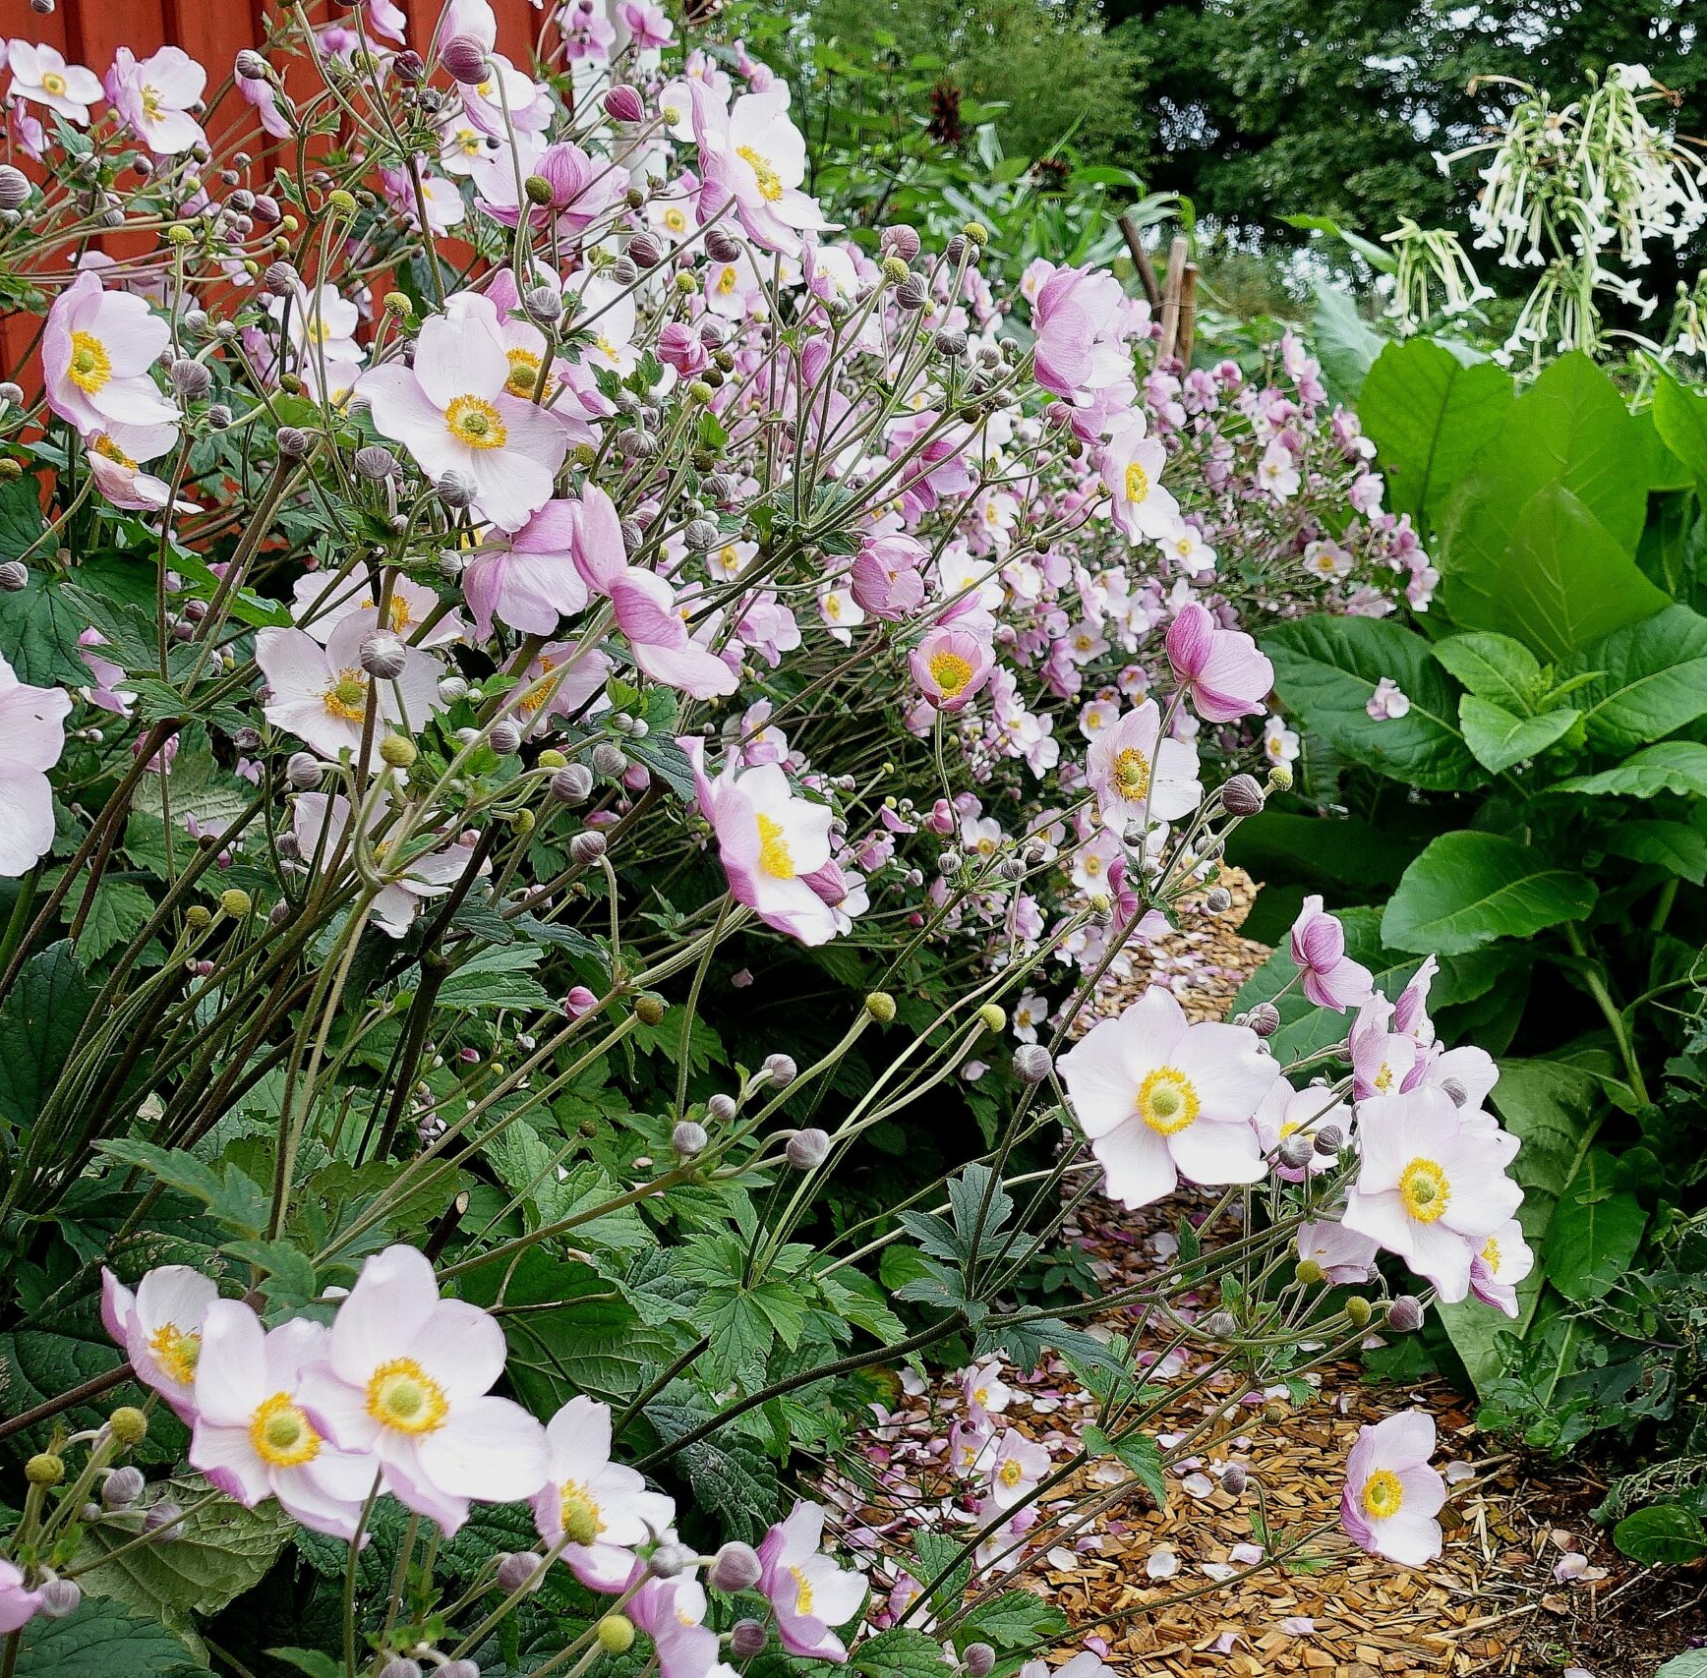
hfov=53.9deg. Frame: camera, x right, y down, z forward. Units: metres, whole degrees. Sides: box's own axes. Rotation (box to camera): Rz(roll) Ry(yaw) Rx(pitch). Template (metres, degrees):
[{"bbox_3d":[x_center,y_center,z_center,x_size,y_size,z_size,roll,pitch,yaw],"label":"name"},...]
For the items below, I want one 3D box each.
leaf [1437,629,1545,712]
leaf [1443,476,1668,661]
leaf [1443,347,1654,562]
[{"bbox_3d":[0.742,-0.193,1.950,0.145,0.030,0.085,35,56,6],"label":"leaf"},{"bbox_3d":[0.887,-0.321,2.100,0.250,0.250,0.060,-3,6,0],"label":"leaf"},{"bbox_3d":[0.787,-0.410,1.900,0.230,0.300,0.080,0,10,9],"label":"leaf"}]

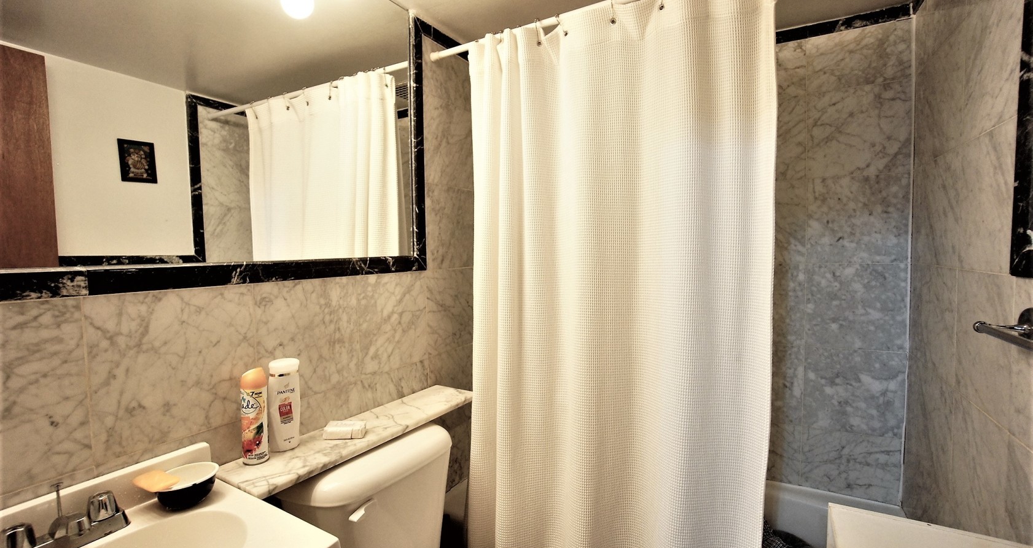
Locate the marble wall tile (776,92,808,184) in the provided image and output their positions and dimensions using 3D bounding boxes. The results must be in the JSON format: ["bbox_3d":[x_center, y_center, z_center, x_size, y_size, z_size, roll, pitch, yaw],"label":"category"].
[{"bbox_3d":[0.935,-0.500,1.659,0.303,0.305,0.012,1,3,31],"label":"marble wall tile"}]

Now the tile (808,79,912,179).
[{"bbox_3d":[1.198,-0.502,1.517,0.293,0.306,0.013,1,3,30],"label":"tile"}]

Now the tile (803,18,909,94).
[{"bbox_3d":[1.194,-0.756,1.504,0.293,0.203,0.013,1,3,30],"label":"tile"}]

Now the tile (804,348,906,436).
[{"bbox_3d":[1.215,0.421,1.555,0.303,0.305,0.012,1,3,31],"label":"tile"}]

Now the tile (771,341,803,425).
[{"bbox_3d":[0.956,0.421,1.712,0.305,0.305,0.013,1,3,30],"label":"tile"}]

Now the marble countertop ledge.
[{"bbox_3d":[-0.400,0.429,1.210,0.185,0.021,0.714,1,3,30],"label":"marble countertop ledge"}]

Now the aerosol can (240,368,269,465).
[{"bbox_3d":[-0.610,0.335,1.004,0.056,0.212,0.056,-1,3,0],"label":"aerosol can"}]

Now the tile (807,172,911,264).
[{"bbox_3d":[1.204,-0.194,1.532,0.293,0.311,0.013,1,3,30],"label":"tile"}]

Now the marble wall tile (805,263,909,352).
[{"bbox_3d":[1.207,0.117,1.539,0.303,0.305,0.012,1,3,31],"label":"marble wall tile"}]

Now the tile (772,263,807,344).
[{"bbox_3d":[0.951,0.115,1.692,0.303,0.305,0.012,1,3,31],"label":"tile"}]

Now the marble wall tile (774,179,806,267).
[{"bbox_3d":[0.943,-0.193,1.675,0.303,0.305,0.012,1,3,31],"label":"marble wall tile"}]

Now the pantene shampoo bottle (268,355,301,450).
[{"bbox_3d":[-0.574,0.325,1.062,0.068,0.215,0.043,-3,4,-43],"label":"pantene shampoo bottle"}]

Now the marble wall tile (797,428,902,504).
[{"bbox_3d":[1.220,0.694,1.575,0.293,0.235,0.013,1,3,30],"label":"marble wall tile"}]

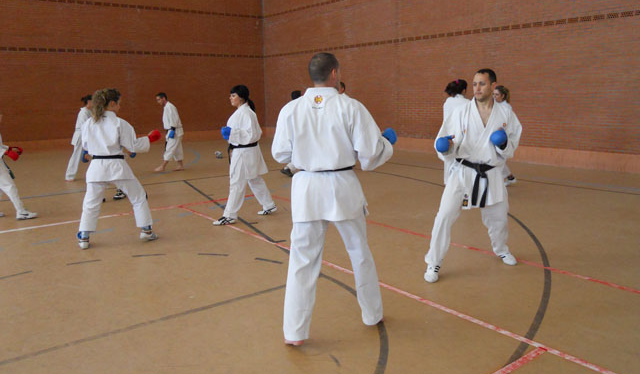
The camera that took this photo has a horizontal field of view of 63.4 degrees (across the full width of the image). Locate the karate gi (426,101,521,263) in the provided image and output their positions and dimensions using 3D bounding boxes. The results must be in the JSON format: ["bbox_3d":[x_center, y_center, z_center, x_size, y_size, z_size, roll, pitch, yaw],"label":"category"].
[{"bbox_3d":[1.269,-0.051,4.328,0.760,1.400,0.550,2,10,14],"label":"karate gi"}]

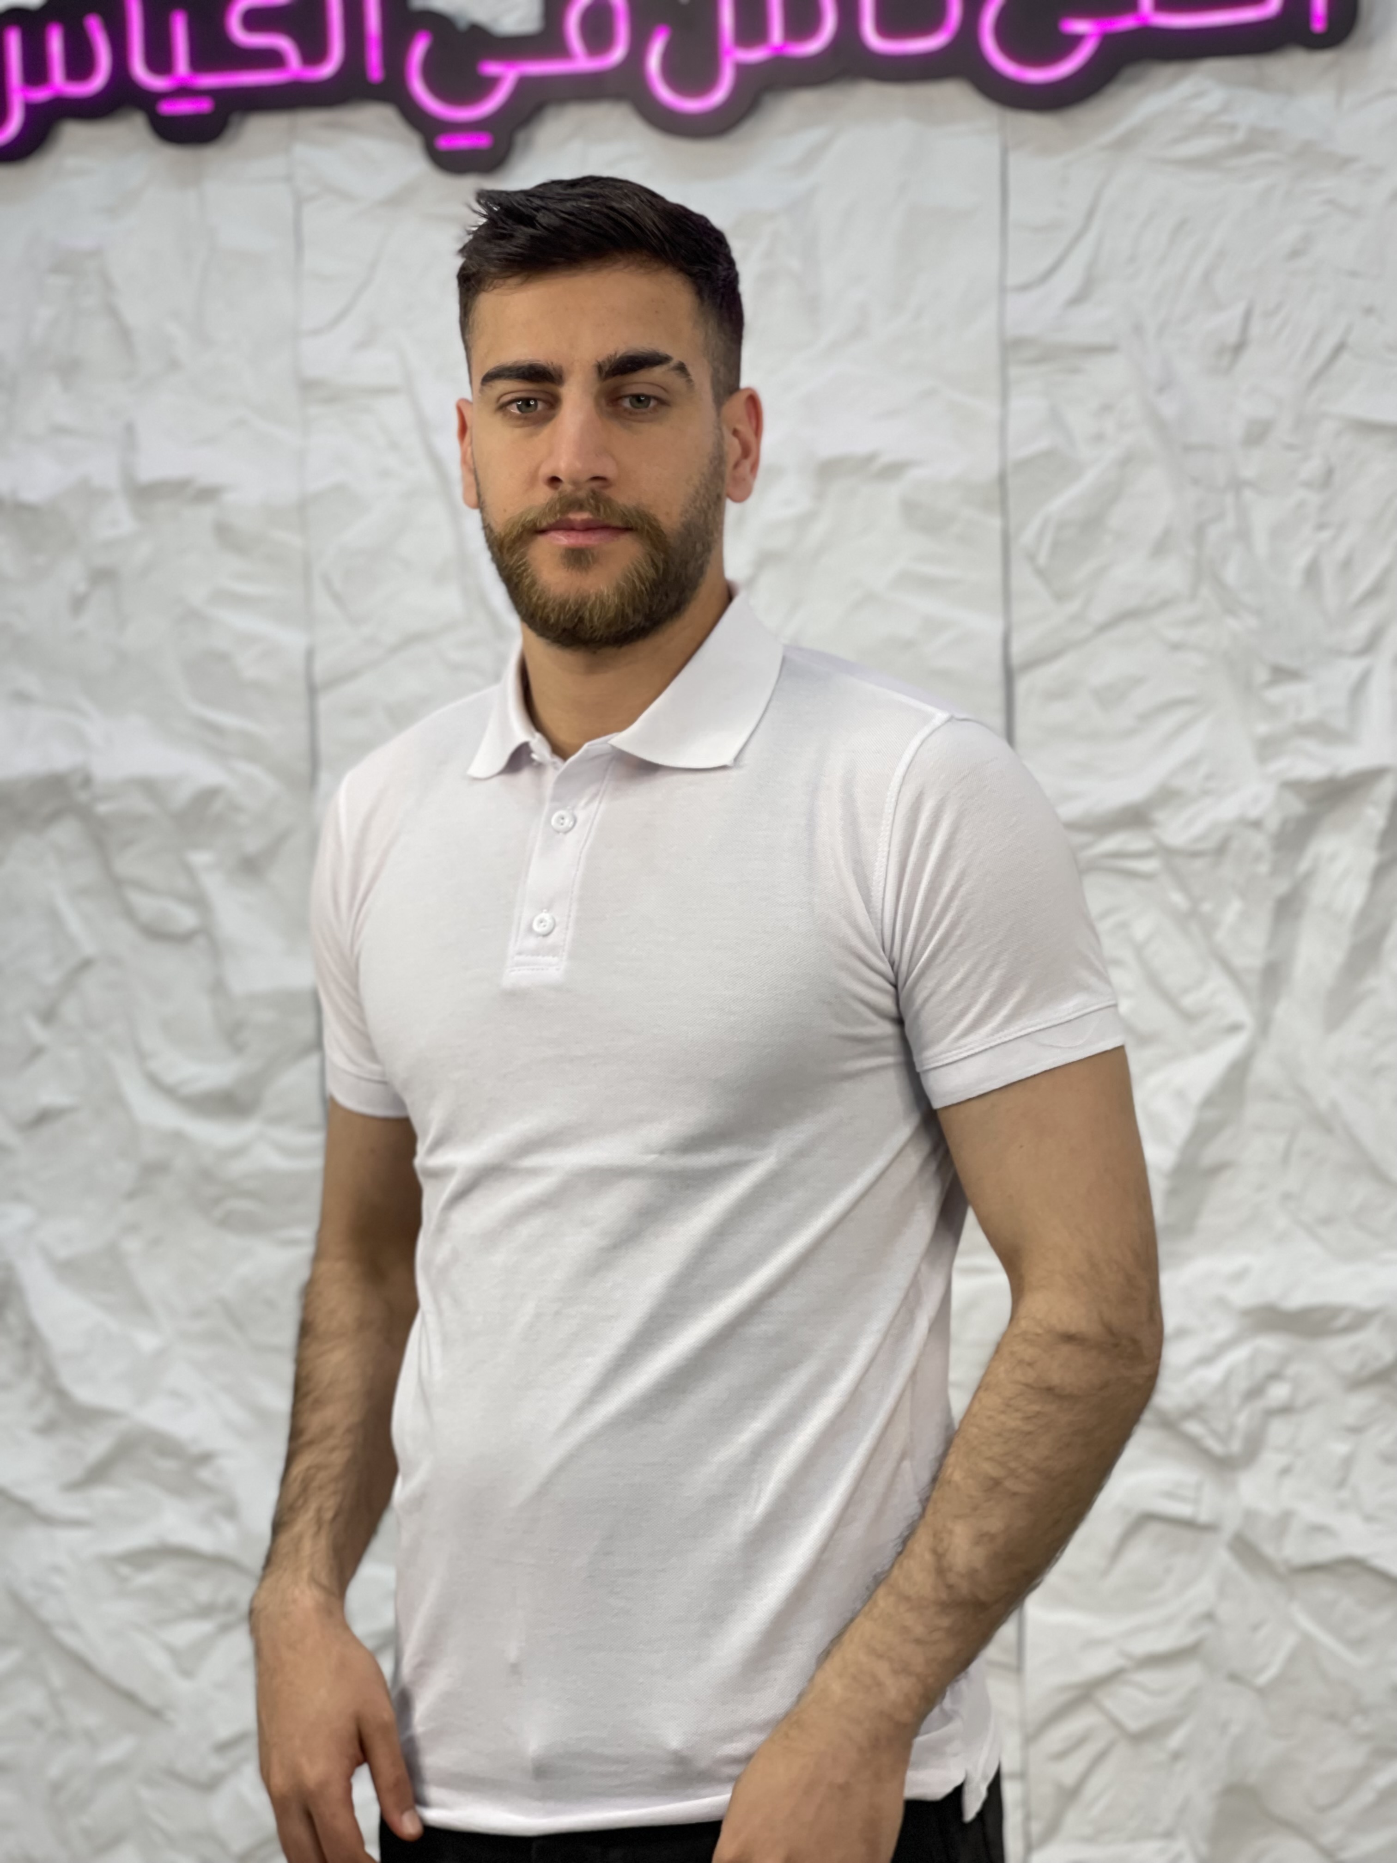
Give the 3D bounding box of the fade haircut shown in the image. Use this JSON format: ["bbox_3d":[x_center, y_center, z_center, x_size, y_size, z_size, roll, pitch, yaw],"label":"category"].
[{"bbox_3d":[-0.058,-0.370,2.030,0.165,0.150,0.195,-1,3,9],"label":"fade haircut"}]

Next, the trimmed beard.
[{"bbox_3d":[-0.054,-0.220,1.965,0.142,0.120,0.105,-1,3,9],"label":"trimmed beard"}]

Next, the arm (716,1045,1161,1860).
[{"bbox_3d":[0.136,0.295,1.880,0.195,0.475,0.260,0,4,25],"label":"arm"}]

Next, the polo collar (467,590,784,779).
[{"bbox_3d":[-0.043,-0.145,2.030,0.180,0.115,0.165,0,4,25],"label":"polo collar"}]

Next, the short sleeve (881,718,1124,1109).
[{"bbox_3d":[0.173,-0.010,1.950,0.135,0.215,0.160,0,4,25],"label":"short sleeve"}]

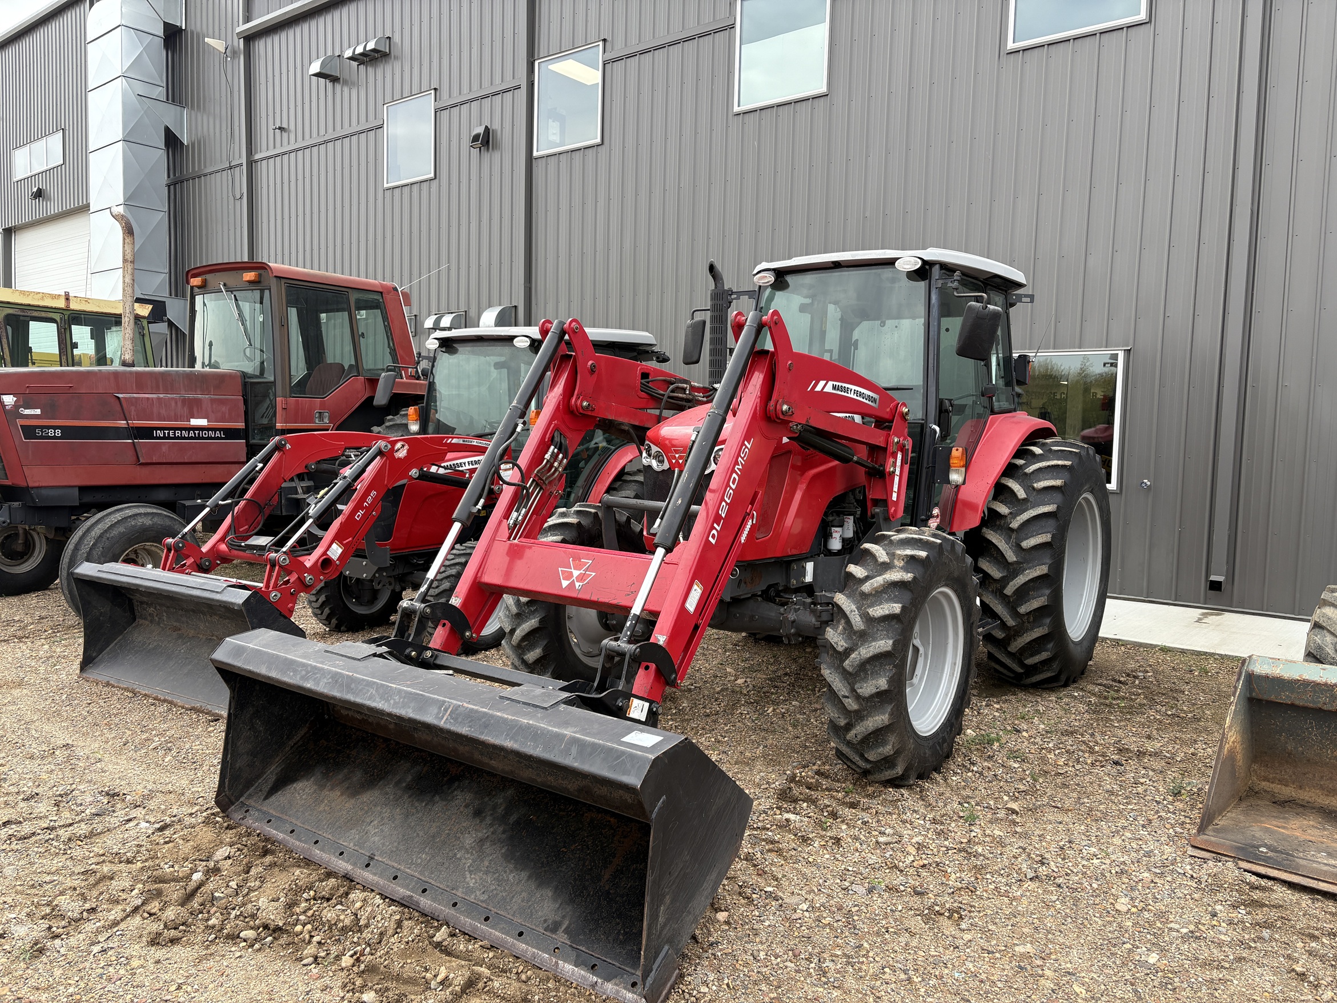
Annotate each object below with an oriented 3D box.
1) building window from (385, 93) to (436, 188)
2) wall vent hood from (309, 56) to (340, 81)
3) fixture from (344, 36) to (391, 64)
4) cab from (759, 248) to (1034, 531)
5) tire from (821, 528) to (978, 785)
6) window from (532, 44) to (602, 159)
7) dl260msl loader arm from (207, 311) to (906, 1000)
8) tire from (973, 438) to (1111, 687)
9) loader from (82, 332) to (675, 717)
[{"bbox_3d":[-3.946,-5.502,15.345,1.245,1.270,0.120,5,6,39],"label":"building window"},{"bbox_3d":[-5.620,-7.106,16.414,0.350,0.360,0.360,5,6,39],"label":"wall vent hood"},{"bbox_3d":[-4.735,-7.082,15.742,0.870,0.260,0.280,5,6,39],"label":"fixture"},{"bbox_3d":[1.360,-0.678,6.384,1.281,1.625,1.556,5,6,36],"label":"cab"},{"bbox_3d":[1.089,0.693,4.545,0.325,1.123,1.143,5,6,36],"label":"tire"},{"bbox_3d":[-1.315,-5.254,13.203,1.240,1.270,0.120,5,6,39],"label":"window"},{"bbox_3d":[-0.053,0.223,4.559,2.167,2.115,2.945,5,6,36],"label":"dl260msl loader arm"},{"bbox_3d":[2.397,0.381,6.305,0.424,1.527,1.546,5,6,36],"label":"tire"},{"bbox_3d":[-1.643,-0.171,7.263,1.694,2.305,4.423,4,5,32],"label":"loader"}]

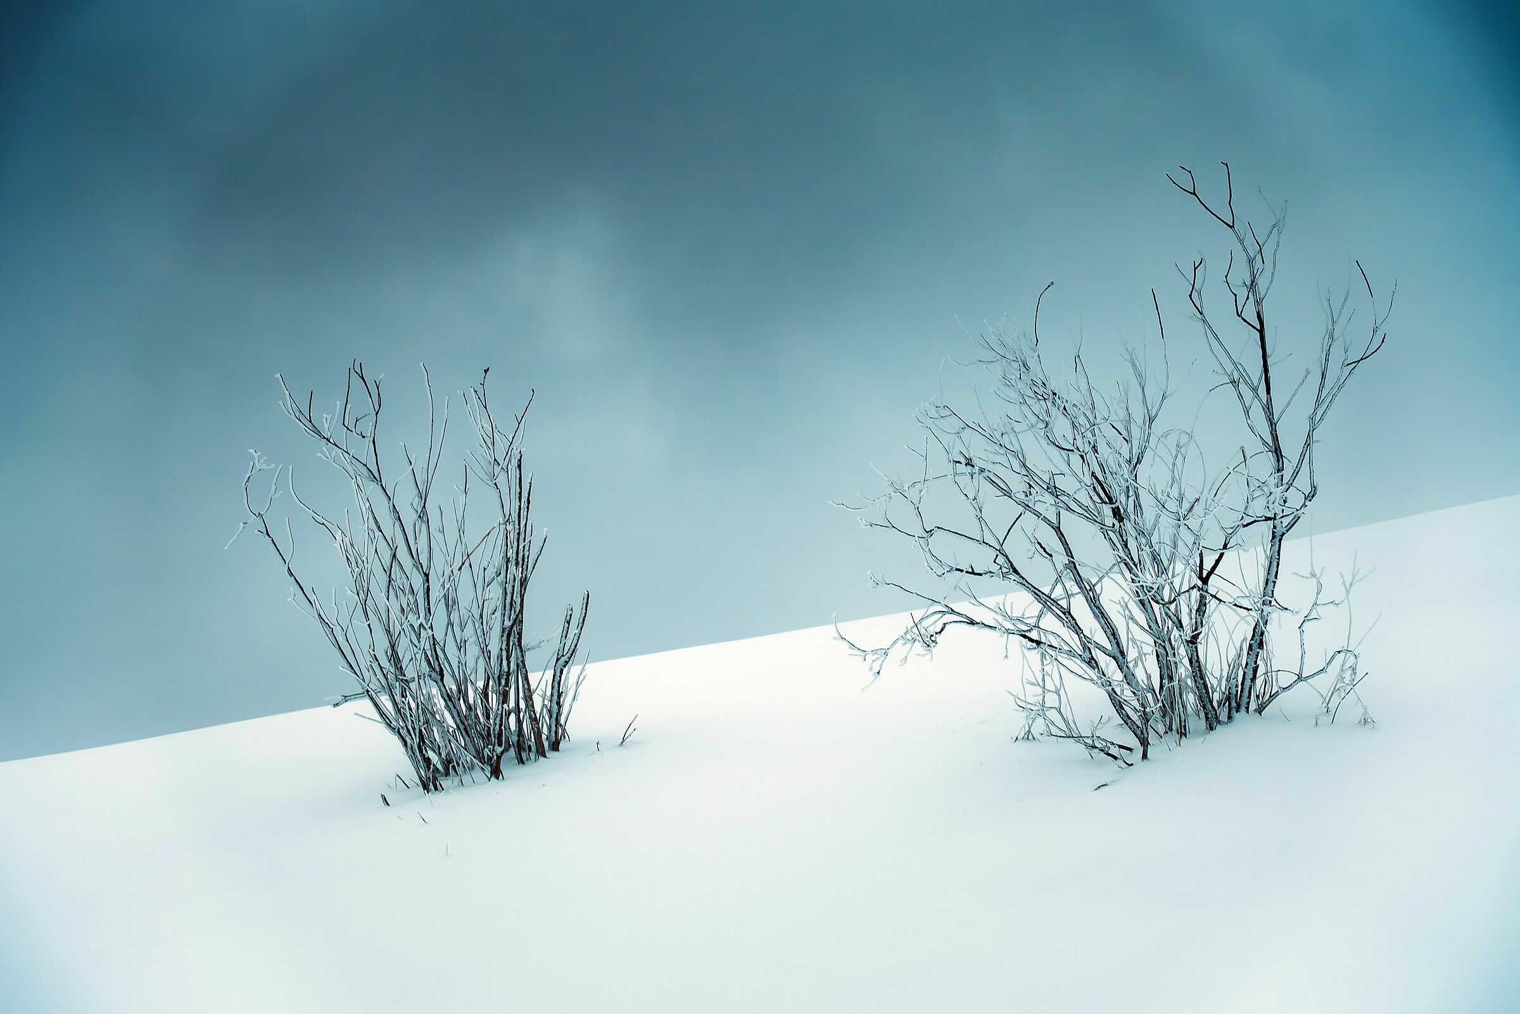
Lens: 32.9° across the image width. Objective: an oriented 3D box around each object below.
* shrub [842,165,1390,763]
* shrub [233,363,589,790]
[{"bbox_3d":[1.273,-0.155,9.200,1.956,2.135,1.600,0,0,0],"label":"shrub"},{"bbox_3d":[-1.218,0.241,9.000,1.245,1.495,1.000,0,0,0],"label":"shrub"}]

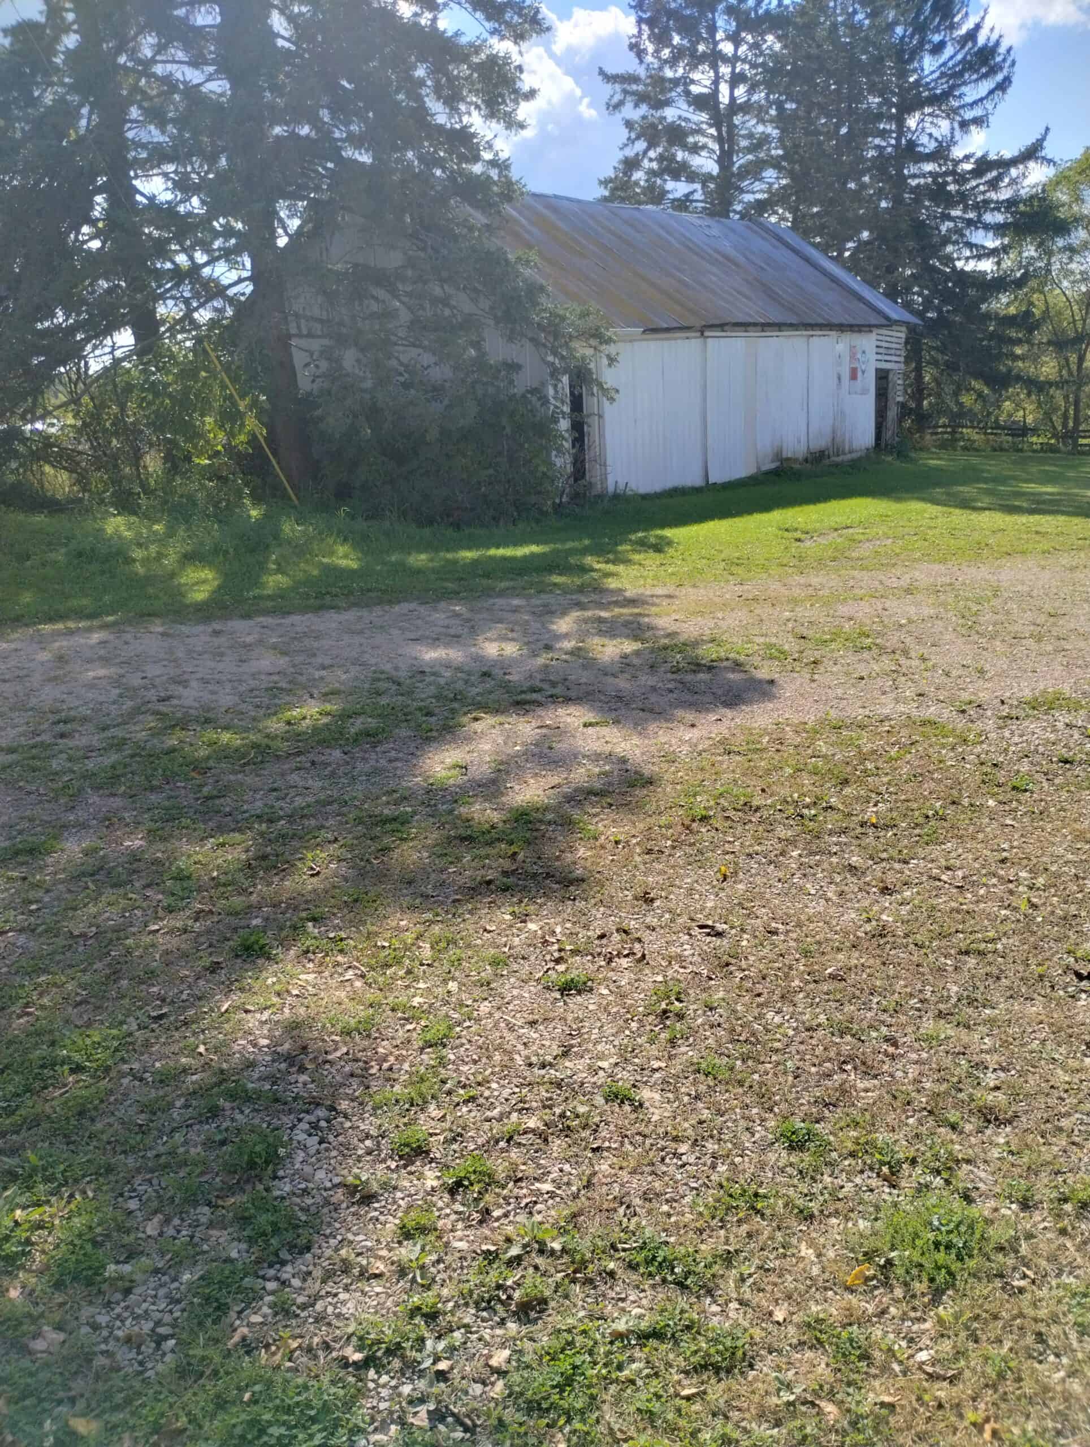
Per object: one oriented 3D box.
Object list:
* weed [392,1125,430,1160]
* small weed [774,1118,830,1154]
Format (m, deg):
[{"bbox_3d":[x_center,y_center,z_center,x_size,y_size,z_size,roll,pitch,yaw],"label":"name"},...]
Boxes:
[{"bbox_3d":[-0.276,0.862,2.413,0.078,0.057,0.074,-3,16,0],"label":"weed"},{"bbox_3d":[0.523,0.838,2.385,0.110,0.042,0.091,-3,16,0],"label":"small weed"}]

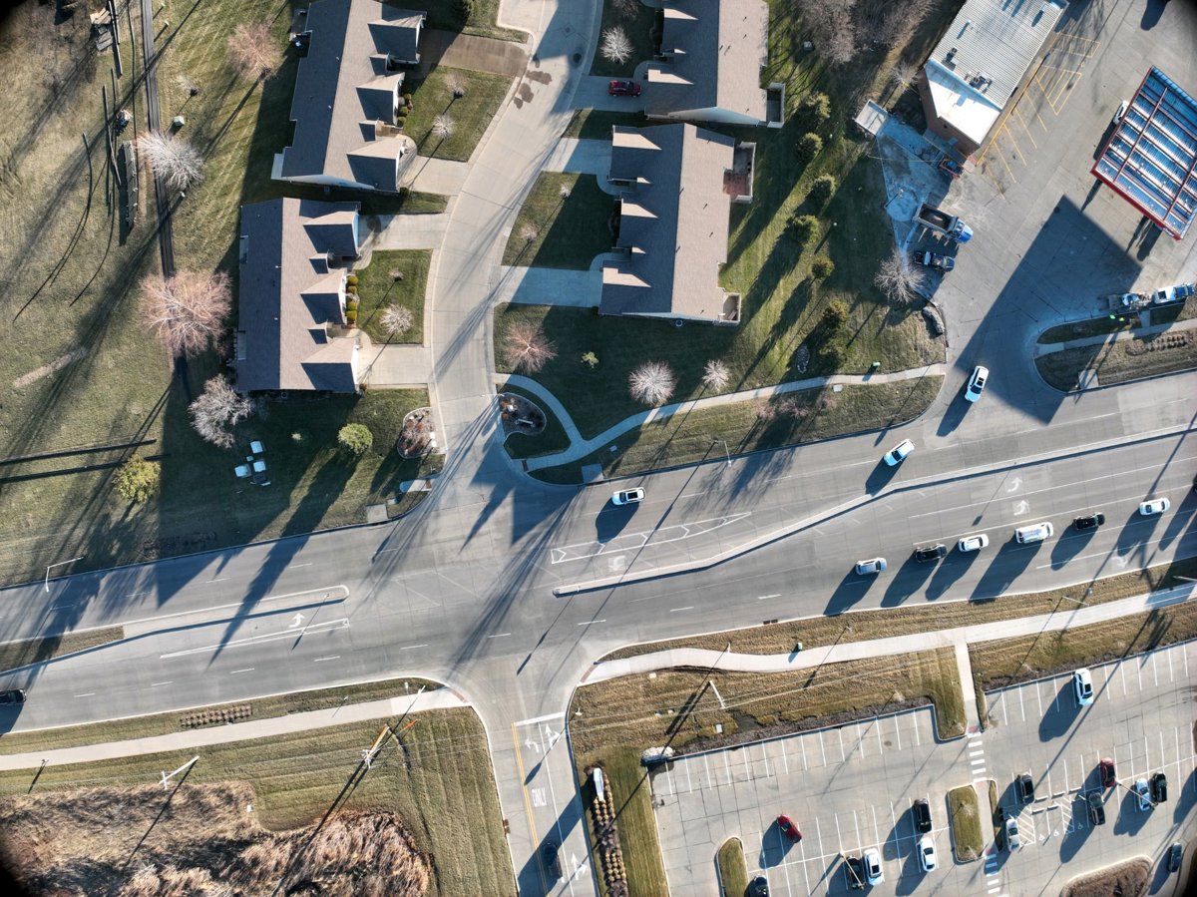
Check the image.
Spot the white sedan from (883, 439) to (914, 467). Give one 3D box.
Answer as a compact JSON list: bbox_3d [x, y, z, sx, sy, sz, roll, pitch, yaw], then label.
[{"bbox_3d":[41.033,0.682,113.380,4.500,1.500,1.820,-36,90,0],"label":"white sedan"}]

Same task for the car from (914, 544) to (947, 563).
[{"bbox_3d":[45.345,14.320,113.425,4.600,1.600,1.850,-11,90,0],"label":"car"}]

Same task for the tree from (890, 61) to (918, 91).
[{"bbox_3d":[41.100,-50.017,111.526,3.200,4.600,3.200,0,90,0],"label":"tree"}]

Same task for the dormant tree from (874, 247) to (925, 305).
[{"bbox_3d":[39.786,-22.716,110.486,6.200,7.000,6.200,0,90,0],"label":"dormant tree"}]

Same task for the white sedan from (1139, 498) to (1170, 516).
[{"bbox_3d":[76.116,7.919,113.553,4.500,1.450,1.800,-12,90,0],"label":"white sedan"}]

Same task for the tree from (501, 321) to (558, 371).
[{"bbox_3d":[-9.190,-13.490,110.000,6.600,7.000,7.100,0,90,0],"label":"tree"}]

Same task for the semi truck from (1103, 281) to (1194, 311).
[{"bbox_3d":[73.800,-20.280,111.700,11.600,3.600,2.550,-10,90,0],"label":"semi truck"}]

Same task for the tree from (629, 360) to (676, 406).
[{"bbox_3d":[7.160,-8.670,110.250,6.100,6.500,6.200,0,90,0],"label":"tree"}]

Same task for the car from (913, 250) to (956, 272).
[{"bbox_3d":[48.144,-26.770,119.064,5.500,1.900,2.000,13,90,0],"label":"car"}]

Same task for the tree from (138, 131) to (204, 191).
[{"bbox_3d":[-56.079,-37.737,109.358,6.800,8.500,6.800,0,90,0],"label":"tree"}]

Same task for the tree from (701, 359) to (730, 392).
[{"bbox_3d":[16.436,-10.283,117.029,4.000,5.300,4.200,0,90,-1],"label":"tree"}]

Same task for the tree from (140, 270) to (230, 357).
[{"bbox_3d":[-55.857,-18.184,113.552,11.500,11.000,11.600,0,90,-1],"label":"tree"}]

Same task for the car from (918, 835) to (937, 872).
[{"bbox_3d":[45.132,55.526,113.746,1.800,1.450,4.600,-8,90,0],"label":"car"}]

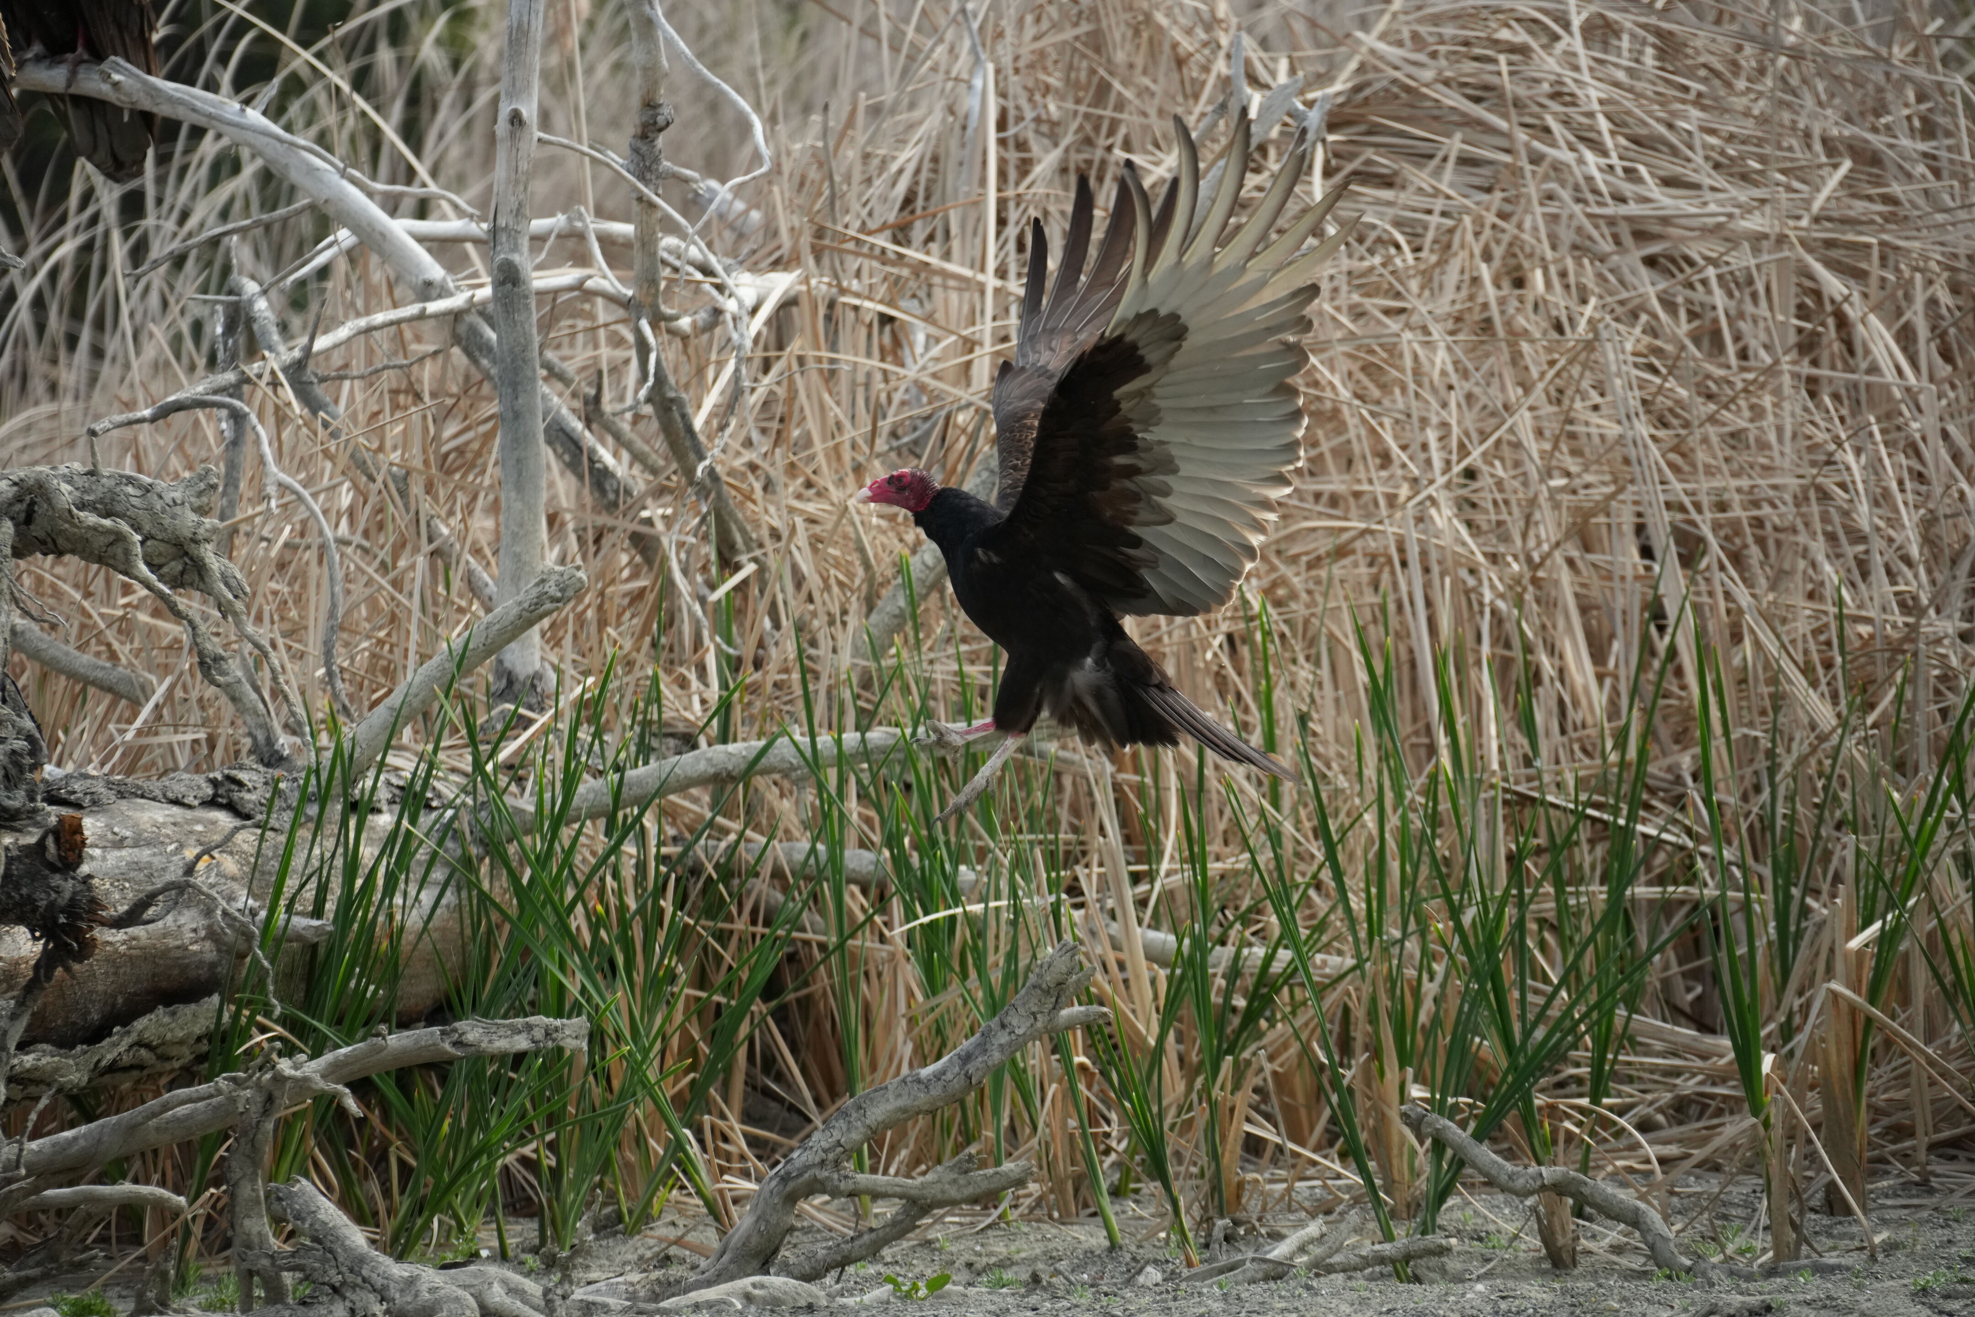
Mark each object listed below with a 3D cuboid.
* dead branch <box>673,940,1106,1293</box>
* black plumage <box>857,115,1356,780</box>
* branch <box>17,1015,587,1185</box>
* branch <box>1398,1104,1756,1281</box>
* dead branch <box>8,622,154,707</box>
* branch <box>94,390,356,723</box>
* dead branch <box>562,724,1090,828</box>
[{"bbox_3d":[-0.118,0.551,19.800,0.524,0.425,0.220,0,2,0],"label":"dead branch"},{"bbox_3d":[0.147,-0.258,20.400,0.580,0.830,0.700,-1,2,-14],"label":"black plumage"},{"bbox_3d":[-0.813,0.523,19.500,0.676,0.201,0.200,0,2,0],"label":"branch"},{"bbox_3d":[0.709,0.642,19.800,0.429,0.214,0.160,0,2,0],"label":"branch"},{"bbox_3d":[-1.164,0.006,21.100,0.186,0.111,0.090,0,2,0],"label":"dead branch"},{"bbox_3d":[-0.969,-0.125,20.800,0.333,0.417,0.170,0,2,0],"label":"branch"},{"bbox_3d":[-0.207,0.142,20.400,0.668,0.128,0.180,0,2,0],"label":"dead branch"}]

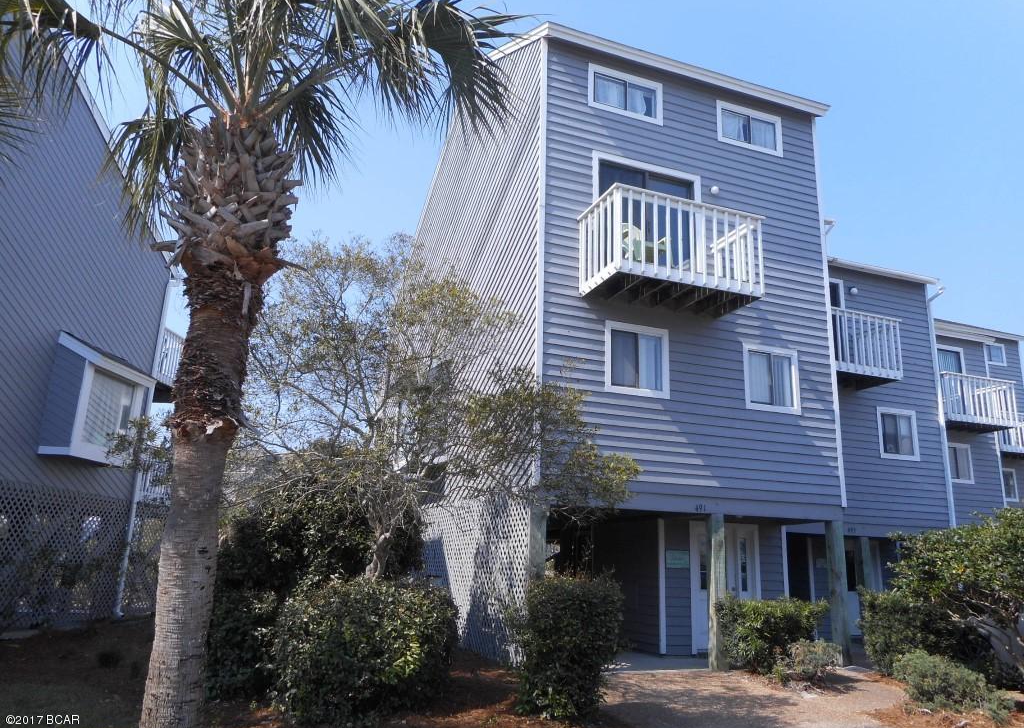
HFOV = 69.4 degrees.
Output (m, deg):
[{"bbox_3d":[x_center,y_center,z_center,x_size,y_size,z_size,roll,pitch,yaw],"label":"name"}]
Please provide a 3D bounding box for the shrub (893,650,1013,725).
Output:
[{"bbox_3d":[4.823,3.510,8.243,1.000,0.620,1.350,7,-15,-21],"label":"shrub"}]

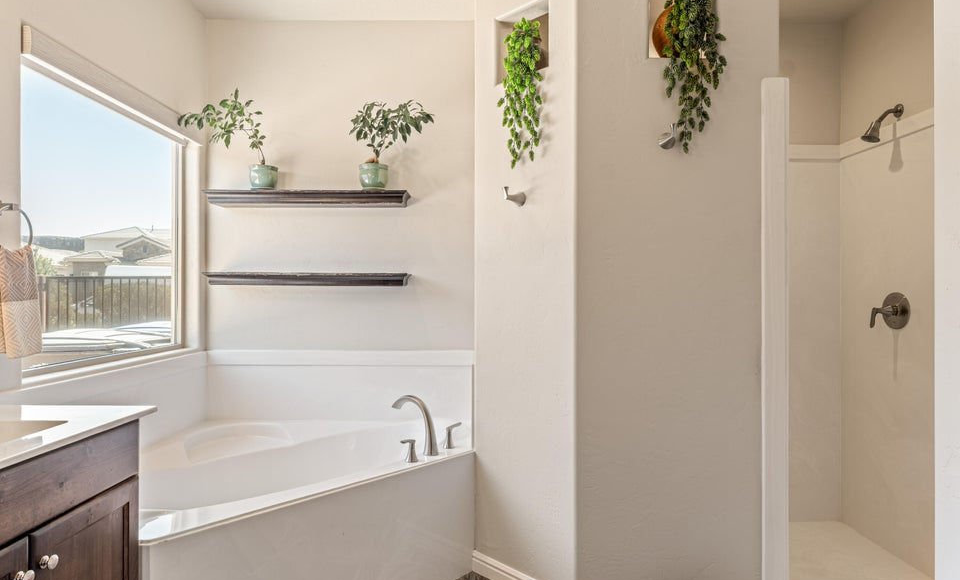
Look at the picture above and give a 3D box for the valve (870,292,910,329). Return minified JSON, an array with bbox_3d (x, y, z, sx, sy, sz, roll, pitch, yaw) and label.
[{"bbox_3d":[1.908,0.097,2.642,0.115,0.177,0.177,0,0,0],"label":"valve"}]

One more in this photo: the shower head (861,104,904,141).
[{"bbox_3d":[1.880,-0.783,2.618,0.175,0.187,0.080,0,0,0],"label":"shower head"}]

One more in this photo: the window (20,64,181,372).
[{"bbox_3d":[-1.565,-0.240,2.370,0.080,1.060,1.130,0,0,0],"label":"window"}]

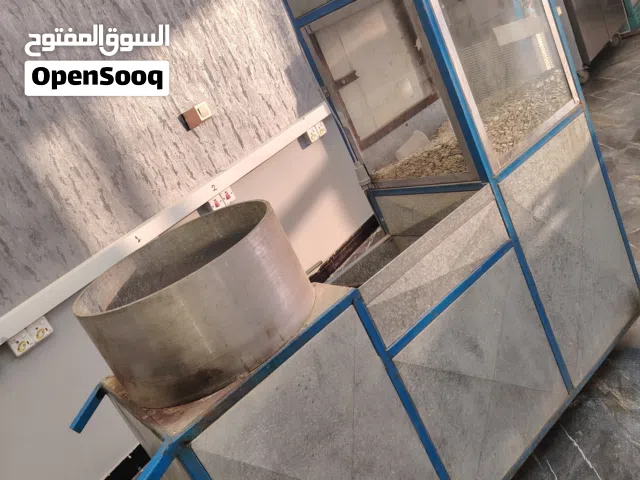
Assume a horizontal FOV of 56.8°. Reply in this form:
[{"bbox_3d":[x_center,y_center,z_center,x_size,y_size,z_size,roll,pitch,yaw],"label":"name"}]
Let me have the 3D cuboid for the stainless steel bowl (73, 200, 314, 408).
[{"bbox_3d":[-0.285,0.131,1.388,0.493,0.238,0.493,-24,18,8],"label":"stainless steel bowl"}]

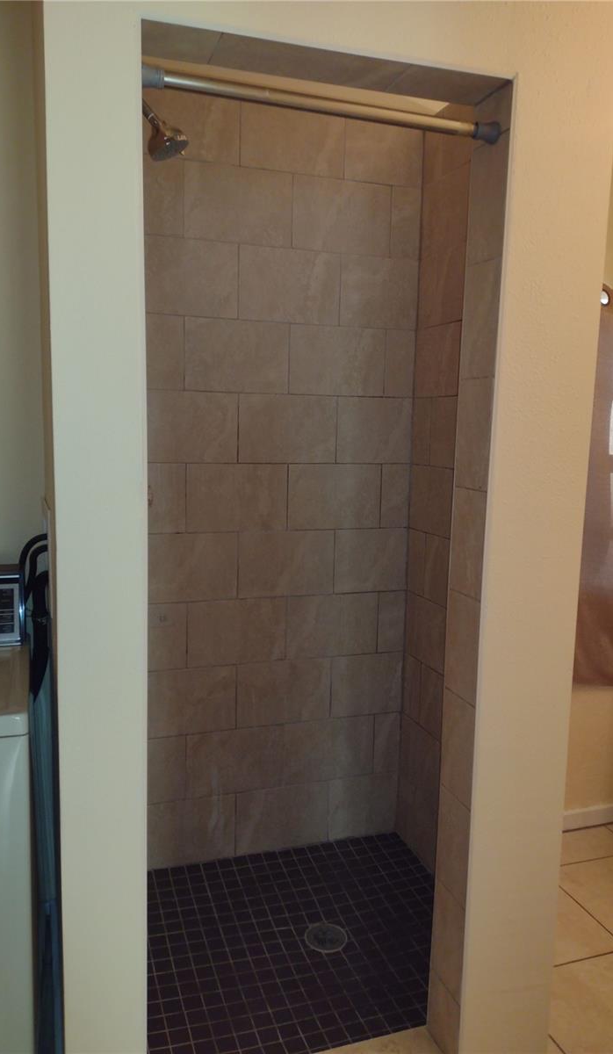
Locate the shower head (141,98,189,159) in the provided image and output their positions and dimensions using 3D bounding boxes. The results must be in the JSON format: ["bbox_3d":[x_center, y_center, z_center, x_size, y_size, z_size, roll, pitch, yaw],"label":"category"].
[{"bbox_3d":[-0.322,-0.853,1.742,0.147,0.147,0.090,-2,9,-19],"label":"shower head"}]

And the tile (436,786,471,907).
[{"bbox_3d":[0.296,0.632,1.626,0.009,0.201,0.112,-2,9,-19],"label":"tile"}]

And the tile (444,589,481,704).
[{"bbox_3d":[0.303,0.231,1.567,0.009,0.201,0.112,-2,9,-19],"label":"tile"}]

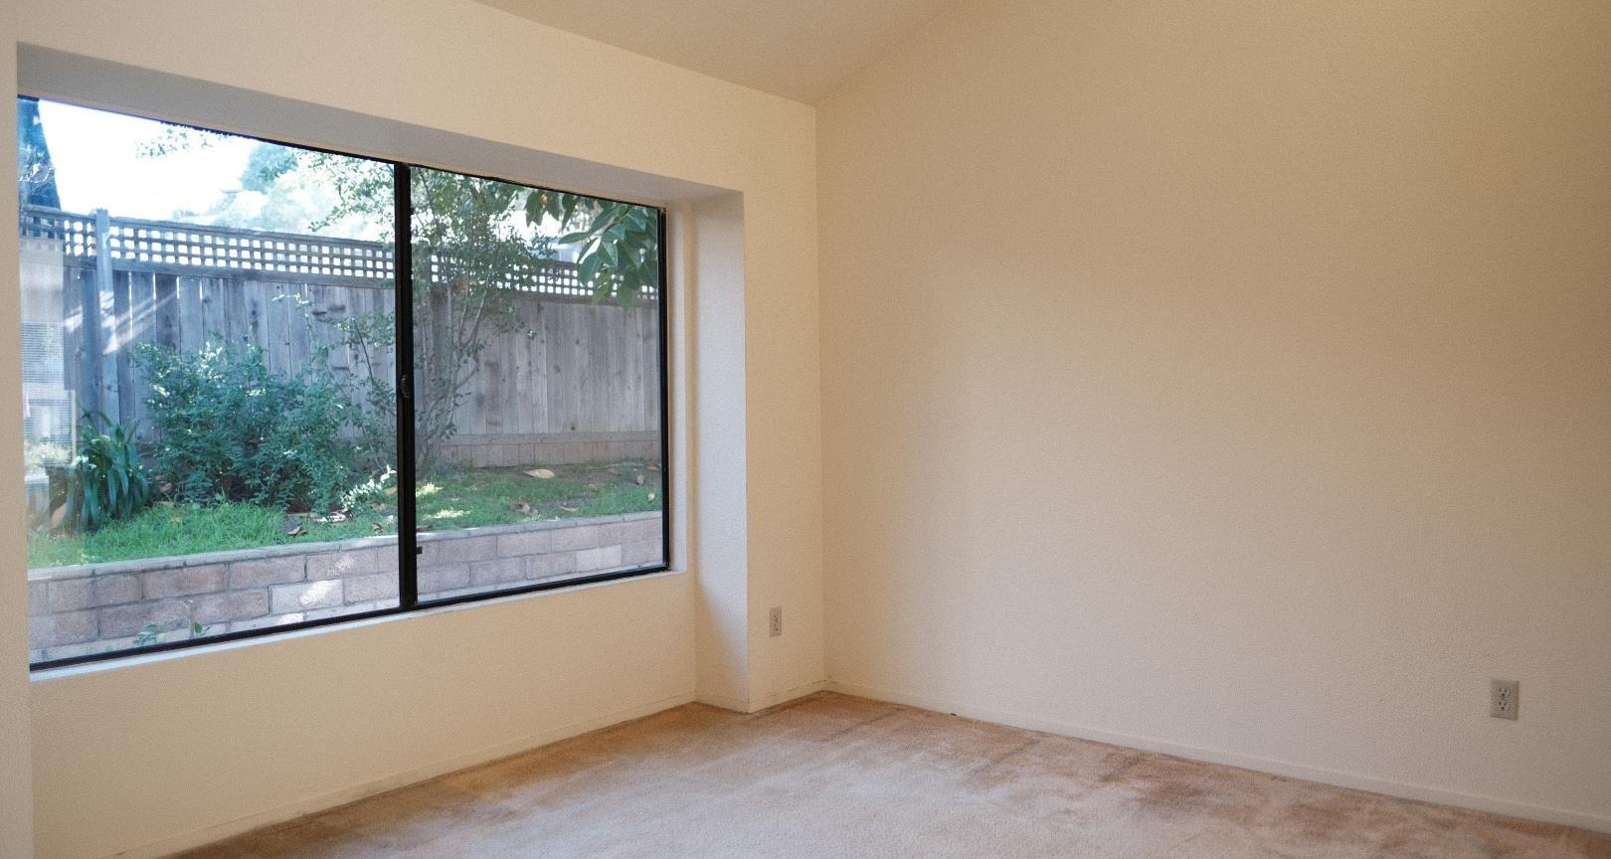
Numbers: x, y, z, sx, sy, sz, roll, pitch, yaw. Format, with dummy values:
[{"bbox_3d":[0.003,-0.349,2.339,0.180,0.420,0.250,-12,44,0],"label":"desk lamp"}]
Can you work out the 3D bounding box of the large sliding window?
[{"bbox_3d":[-1.346,-0.144,3.621,0.070,1.515,2.292,-1,1,40],"label":"large sliding window"}]

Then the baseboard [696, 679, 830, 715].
[{"bbox_3d":[-0.187,1.100,4.514,0.317,0.051,0.468,-1,1,40],"label":"baseboard"}]

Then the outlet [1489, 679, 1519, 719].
[{"bbox_3d":[1.972,0.765,3.028,0.070,0.114,0.009,-1,1,40],"label":"outlet"}]

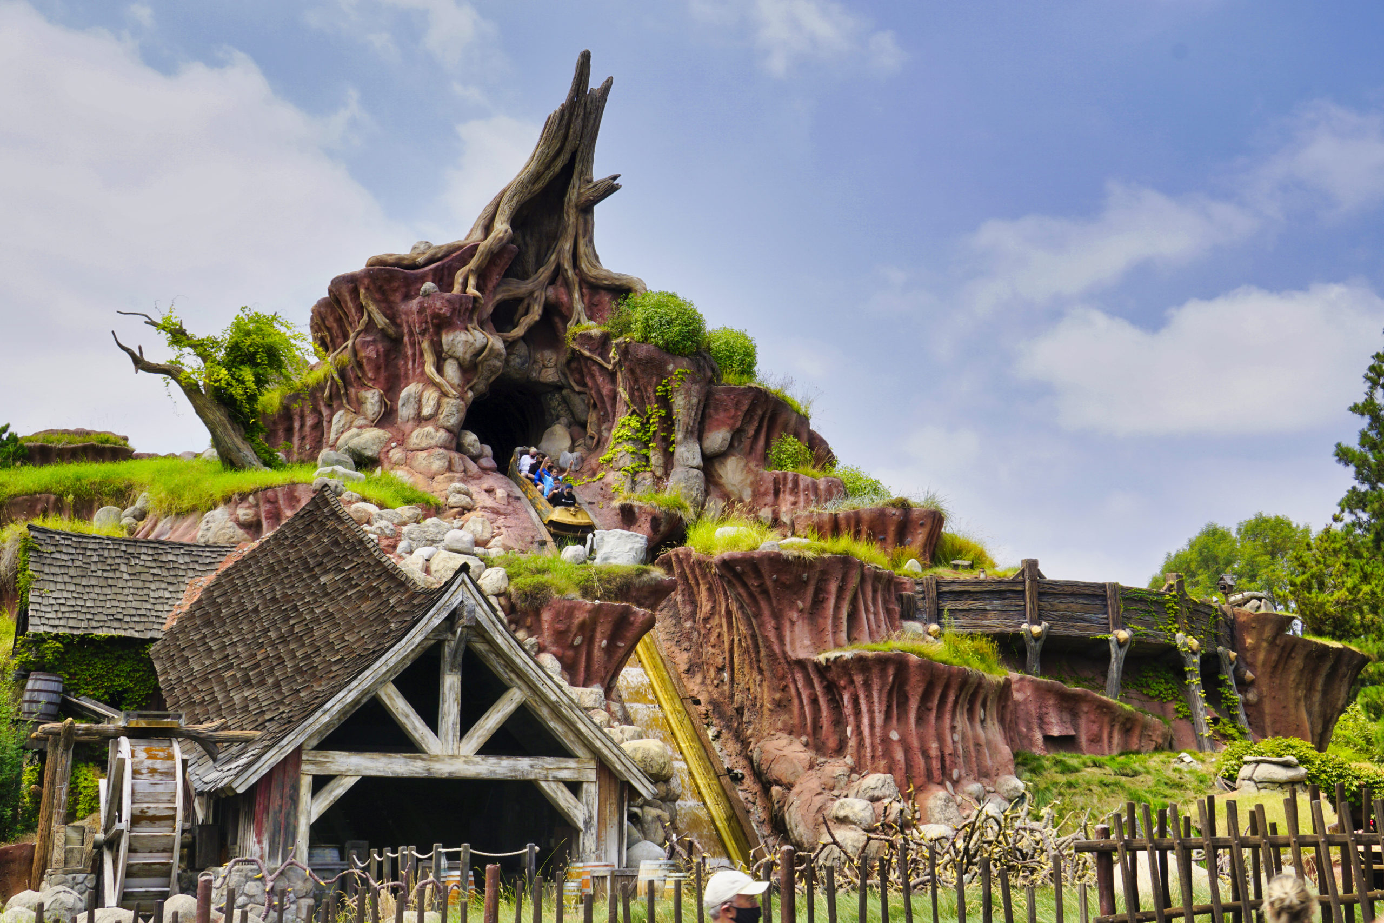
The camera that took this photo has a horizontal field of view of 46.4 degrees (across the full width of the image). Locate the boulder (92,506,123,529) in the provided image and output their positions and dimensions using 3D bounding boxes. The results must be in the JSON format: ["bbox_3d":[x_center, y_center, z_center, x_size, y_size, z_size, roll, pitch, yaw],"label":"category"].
[{"bbox_3d":[-12.017,1.177,33.200,0.593,0.510,0.534,0,-15,0],"label":"boulder"}]

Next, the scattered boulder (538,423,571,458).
[{"bbox_3d":[-3.572,-0.535,42.000,0.870,0.946,0.653,0,-15,0],"label":"scattered boulder"}]

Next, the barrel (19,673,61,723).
[{"bbox_3d":[-11.544,4.185,28.700,0.630,0.840,0.630,0,-15,0],"label":"barrel"}]

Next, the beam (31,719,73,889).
[{"bbox_3d":[-10.382,5.539,26.200,0.380,2.680,0.420,-5,-15,17],"label":"beam"}]

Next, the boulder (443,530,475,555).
[{"bbox_3d":[-4.961,1.710,34.300,0.706,0.498,0.636,0,-15,0],"label":"boulder"}]

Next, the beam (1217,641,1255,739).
[{"bbox_3d":[11.138,4.670,33.000,0.360,2.080,0.360,-11,-14,-3],"label":"beam"}]

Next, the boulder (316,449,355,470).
[{"bbox_3d":[-8.925,-0.041,40.445,0.976,0.557,0.750,-1,-13,0],"label":"boulder"}]

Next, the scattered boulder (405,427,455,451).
[{"bbox_3d":[-6.474,-0.562,39.948,1.204,0.635,0.850,-1,-13,0],"label":"scattered boulder"}]

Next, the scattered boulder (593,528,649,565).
[{"bbox_3d":[-1.527,1.798,34.024,1.162,0.763,0.850,-1,-13,0],"label":"scattered boulder"}]

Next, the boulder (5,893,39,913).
[{"bbox_3d":[-10.147,6.713,24.500,0.528,0.380,0.449,0,-15,0],"label":"boulder"}]

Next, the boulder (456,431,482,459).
[{"bbox_3d":[-5.615,-0.410,40.800,0.651,0.748,0.586,0,-15,0],"label":"boulder"}]

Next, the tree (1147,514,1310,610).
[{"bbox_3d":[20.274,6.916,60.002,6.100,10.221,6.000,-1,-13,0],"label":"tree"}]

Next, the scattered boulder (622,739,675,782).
[{"bbox_3d":[-0.836,5.702,30.822,1.032,0.812,0.850,-1,-13,0],"label":"scattered boulder"}]

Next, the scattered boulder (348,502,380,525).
[{"bbox_3d":[-7.765,1.235,38.080,0.765,0.520,0.650,-1,-13,0],"label":"scattered boulder"}]

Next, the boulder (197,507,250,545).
[{"bbox_3d":[-11.095,1.606,38.203,1.332,1.062,1.000,-1,-13,0],"label":"boulder"}]

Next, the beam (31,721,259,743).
[{"bbox_3d":[-9.006,4.439,26.500,3.950,0.300,0.480,-5,-15,17],"label":"beam"}]

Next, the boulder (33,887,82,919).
[{"bbox_3d":[-10.061,7.035,25.585,0.772,0.576,0.800,-1,-13,0],"label":"boulder"}]

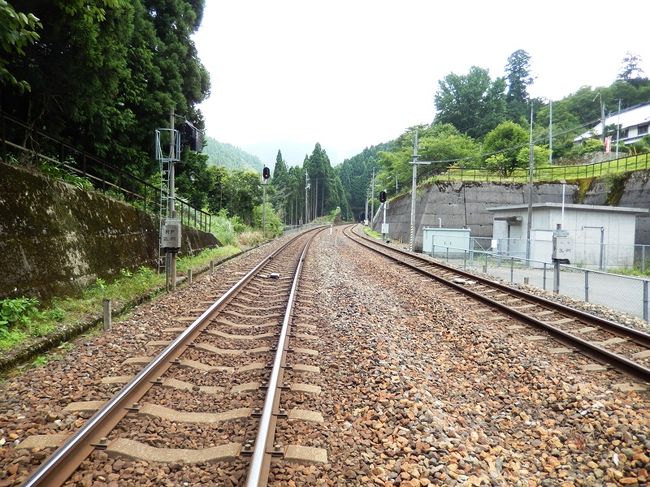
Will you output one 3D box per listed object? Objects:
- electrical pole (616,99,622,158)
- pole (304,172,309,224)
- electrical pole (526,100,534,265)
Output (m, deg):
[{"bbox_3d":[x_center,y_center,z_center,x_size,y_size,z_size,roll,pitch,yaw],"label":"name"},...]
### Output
[{"bbox_3d":[30.593,-11.930,48.834,0.200,6.220,0.200,0,3,0],"label":"electrical pole"},{"bbox_3d":[-2.823,-6.889,72.782,0.270,8.190,0.270,0,3,0],"label":"pole"},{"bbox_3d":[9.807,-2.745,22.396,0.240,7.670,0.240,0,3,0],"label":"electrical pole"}]

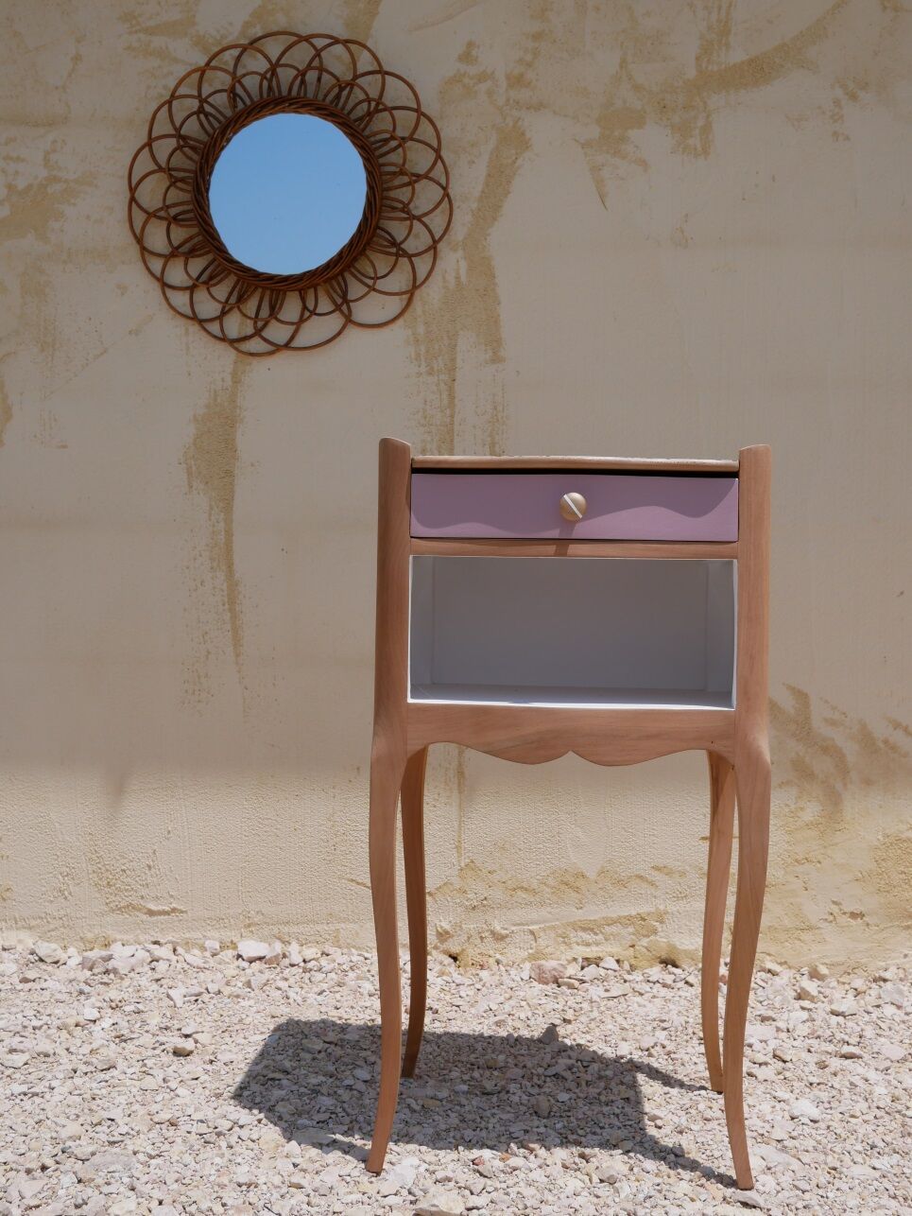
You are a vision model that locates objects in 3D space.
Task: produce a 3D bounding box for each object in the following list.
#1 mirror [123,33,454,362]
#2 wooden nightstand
[{"bbox_3d":[-0.255,-0.633,2.150,0.500,0.495,0.040,1,0,6],"label":"mirror"},{"bbox_3d":[0.114,0.191,1.445,0.373,0.690,0.300,1,0,4],"label":"wooden nightstand"}]

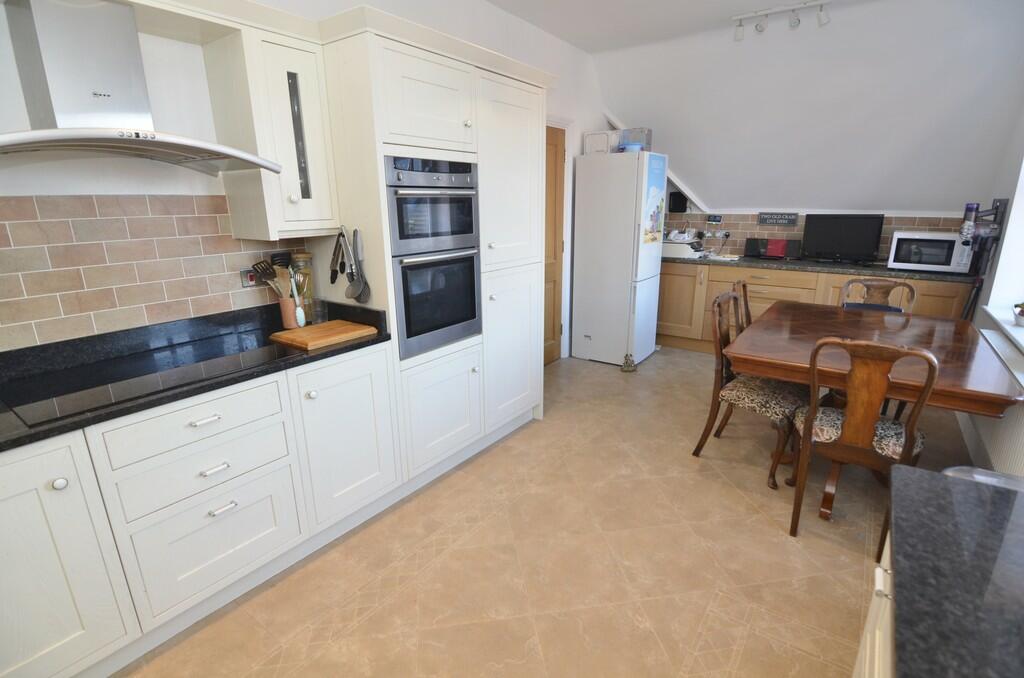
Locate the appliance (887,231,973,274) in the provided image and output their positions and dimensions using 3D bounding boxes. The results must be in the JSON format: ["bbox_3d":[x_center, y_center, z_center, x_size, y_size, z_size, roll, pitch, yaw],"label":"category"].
[{"bbox_3d":[3.413,-0.725,3.710,0.478,0.290,0.360,12,20,37],"label":"appliance"}]

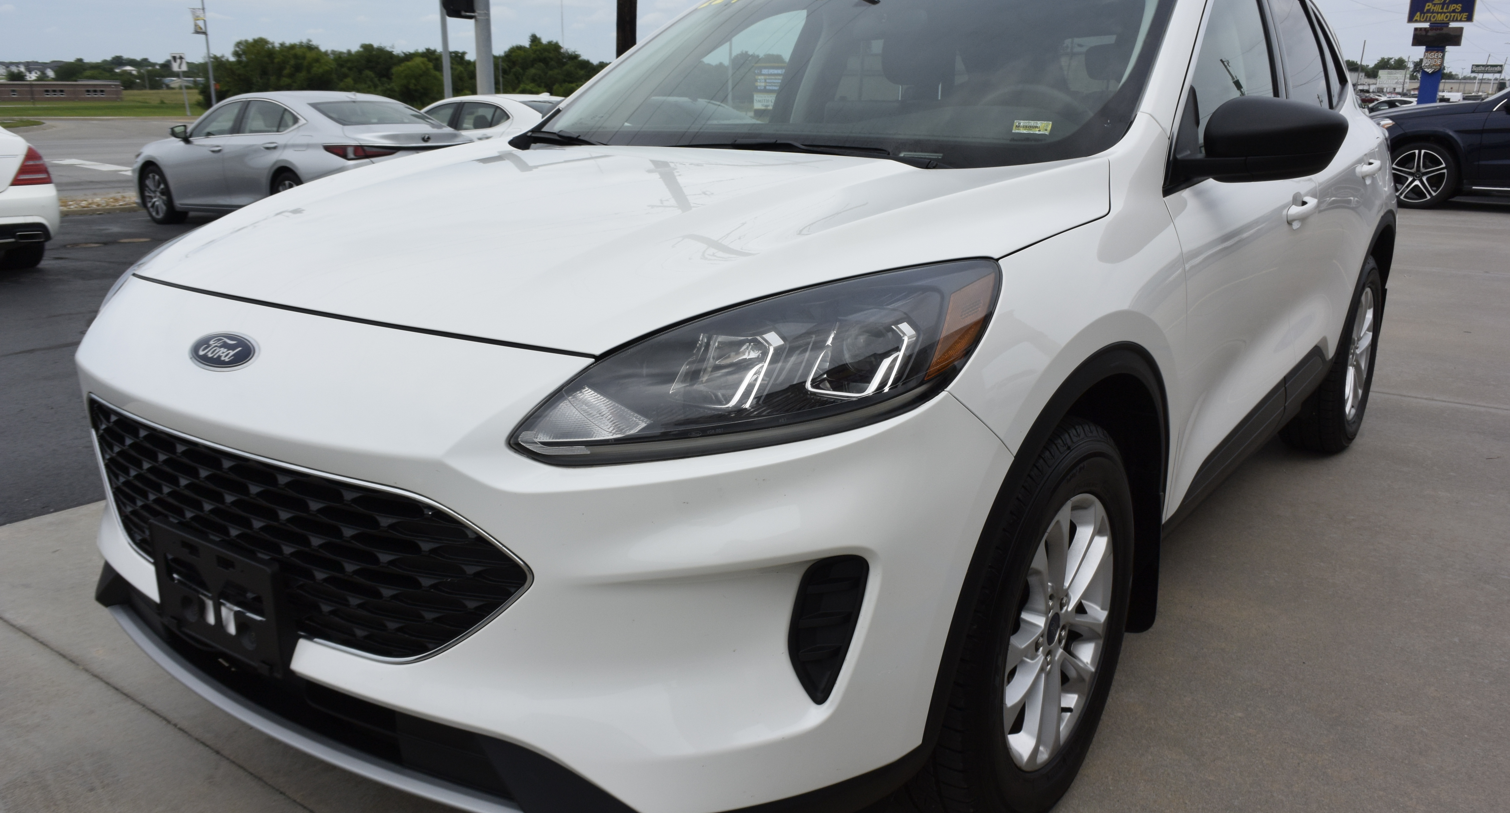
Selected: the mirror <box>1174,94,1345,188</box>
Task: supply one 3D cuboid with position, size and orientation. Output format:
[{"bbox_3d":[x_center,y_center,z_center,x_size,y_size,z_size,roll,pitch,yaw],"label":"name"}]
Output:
[{"bbox_3d":[0.958,-0.495,2.113,0.250,0.180,0.240,11,18,35],"label":"mirror"}]

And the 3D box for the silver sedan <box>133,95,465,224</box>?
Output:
[{"bbox_3d":[-5.060,-2.729,12.528,4.950,1.445,1.865,11,19,37],"label":"silver sedan"}]

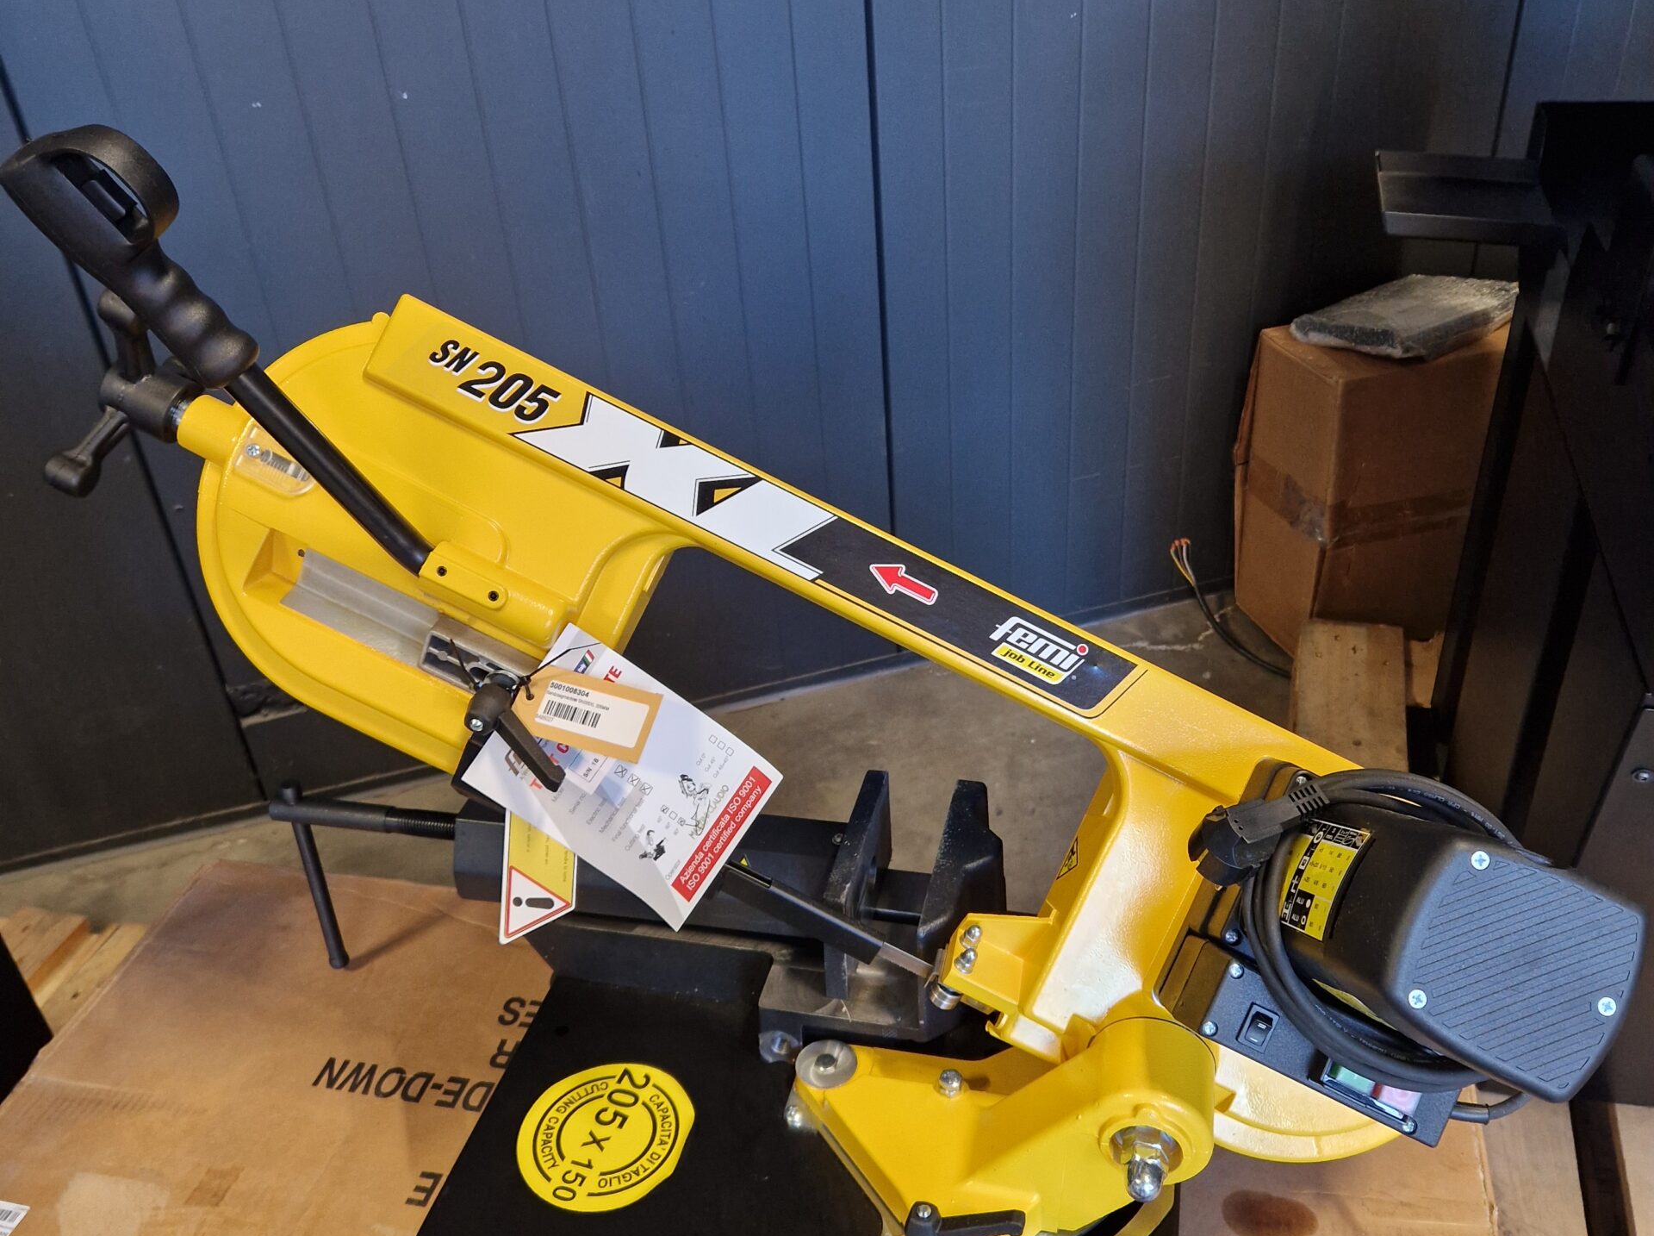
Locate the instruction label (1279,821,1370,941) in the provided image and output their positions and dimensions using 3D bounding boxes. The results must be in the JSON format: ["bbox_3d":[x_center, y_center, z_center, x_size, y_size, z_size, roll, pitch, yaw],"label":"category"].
[{"bbox_3d":[0.255,0.136,0.769,0.004,0.058,0.083,26,-4,-1],"label":"instruction label"}]

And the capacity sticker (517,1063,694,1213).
[{"bbox_3d":[-0.137,0.320,0.911,0.108,0.001,0.108,7,34,18],"label":"capacity sticker"}]

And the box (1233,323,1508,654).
[{"bbox_3d":[0.870,-0.216,2.367,0.305,0.500,0.210,-13,33,-13],"label":"box"}]

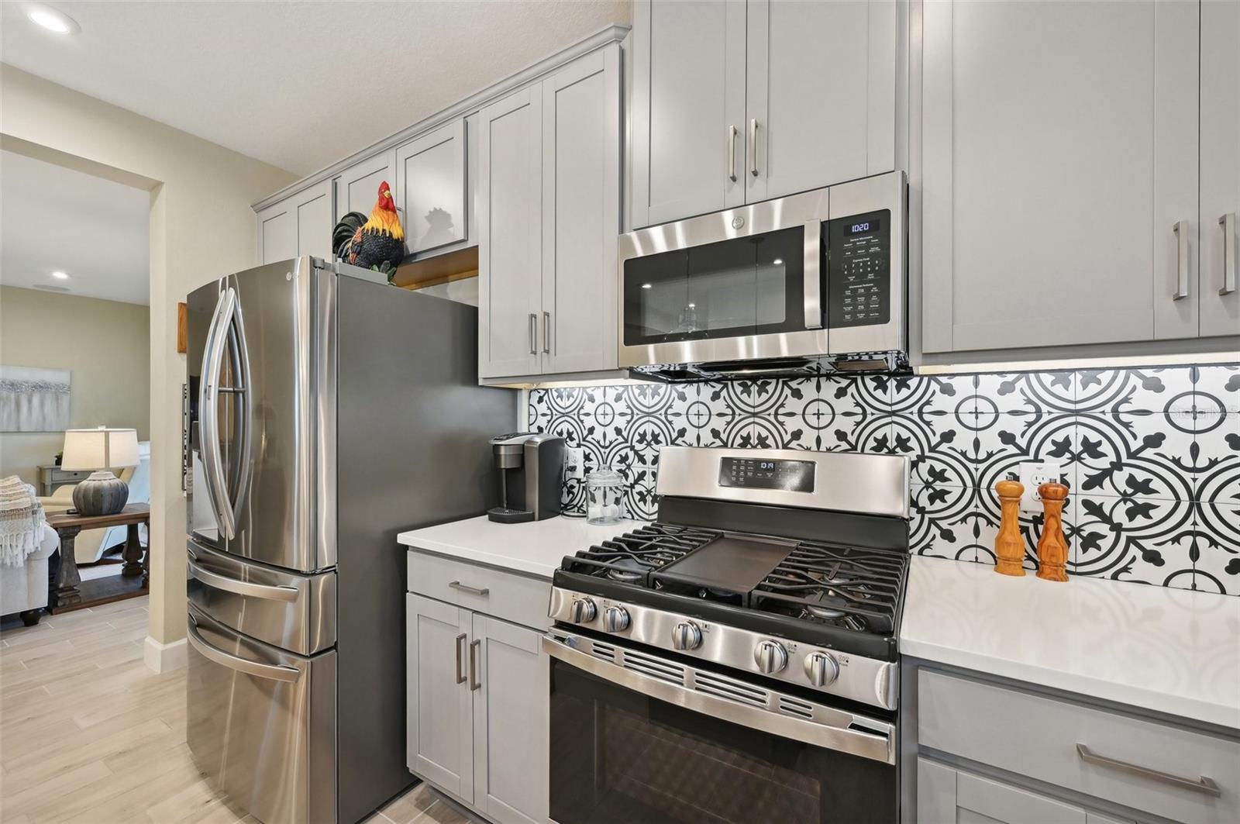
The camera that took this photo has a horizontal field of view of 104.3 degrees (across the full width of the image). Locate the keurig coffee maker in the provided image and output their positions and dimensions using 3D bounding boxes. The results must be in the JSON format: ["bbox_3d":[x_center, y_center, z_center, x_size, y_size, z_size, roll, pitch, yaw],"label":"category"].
[{"bbox_3d":[-0.389,0.257,1.971,0.240,0.339,0.305,0,-1,32],"label":"keurig coffee maker"}]

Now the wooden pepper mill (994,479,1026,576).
[{"bbox_3d":[1.011,0.293,1.249,0.064,0.249,0.064,0,-1,32],"label":"wooden pepper mill"}]

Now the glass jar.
[{"bbox_3d":[-0.059,0.322,1.883,0.145,0.205,0.145,0,0,0],"label":"glass jar"}]

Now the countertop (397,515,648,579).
[{"bbox_3d":[-0.286,0.438,1.743,0.748,0.029,0.633,0,-1,32],"label":"countertop"}]

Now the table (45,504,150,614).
[{"bbox_3d":[-3.871,1.056,3.612,0.550,0.608,0.575,0,-1,32],"label":"table"}]

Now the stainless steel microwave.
[{"bbox_3d":[0.414,-0.331,1.444,0.758,0.429,0.420,0,-1,32],"label":"stainless steel microwave"}]

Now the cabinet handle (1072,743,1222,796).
[{"bbox_3d":[0.785,0.534,0.720,0.143,0.011,0.035,0,-1,32],"label":"cabinet handle"}]

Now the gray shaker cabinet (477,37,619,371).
[{"bbox_3d":[-0.188,-0.652,1.860,0.690,1.085,0.345,0,-1,32],"label":"gray shaker cabinet"}]

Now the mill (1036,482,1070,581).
[{"bbox_3d":[1.084,0.294,1.206,0.065,0.245,0.065,0,-1,32],"label":"mill"}]

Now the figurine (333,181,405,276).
[{"bbox_3d":[-0.918,-0.619,1.742,0.300,0.366,0.200,0,-1,32],"label":"figurine"}]

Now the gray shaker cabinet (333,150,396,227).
[{"bbox_3d":[-1.113,-0.923,2.430,0.480,0.510,0.345,0,-1,32],"label":"gray shaker cabinet"}]

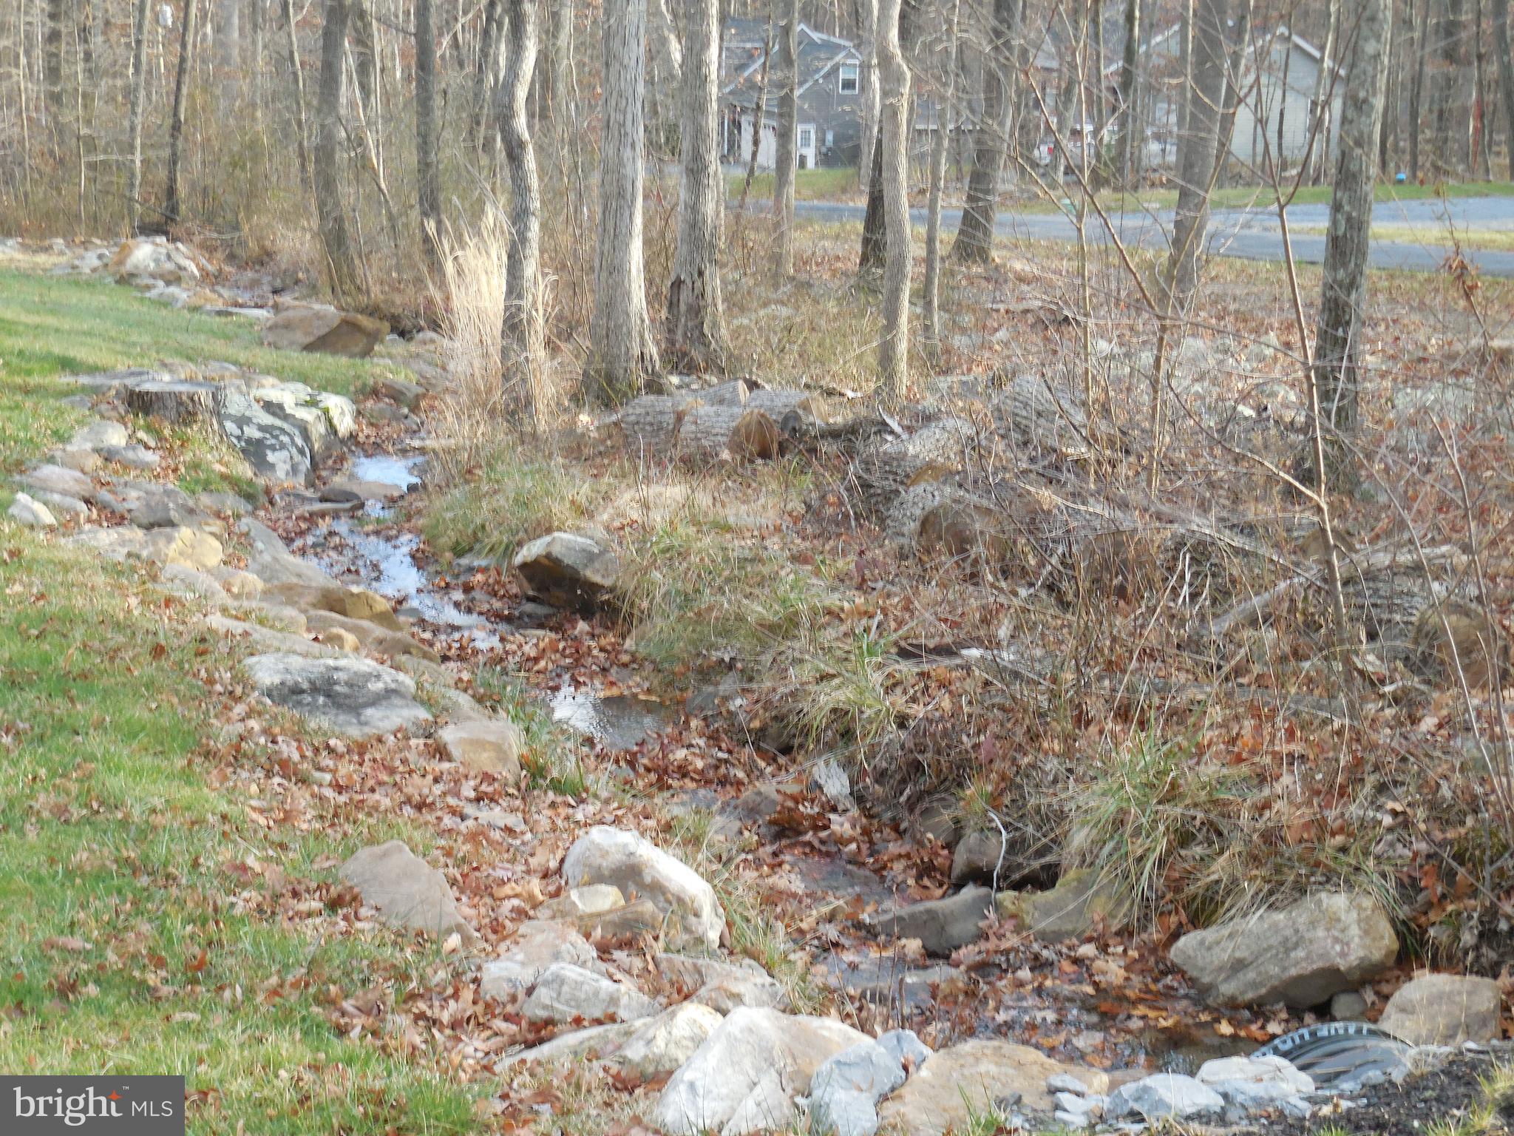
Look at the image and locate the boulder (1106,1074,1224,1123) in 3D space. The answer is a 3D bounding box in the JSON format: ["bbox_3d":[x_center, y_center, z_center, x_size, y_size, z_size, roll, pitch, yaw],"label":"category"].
[{"bbox_3d":[1.275,1.652,8.300,0.370,0.140,0.240,0,12,0],"label":"boulder"}]

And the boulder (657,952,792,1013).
[{"bbox_3d":[-0.103,1.252,8.000,0.390,0.180,0.300,2,10,10],"label":"boulder"}]

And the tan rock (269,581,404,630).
[{"bbox_3d":[-2.143,0.190,13.600,0.680,0.230,0.420,3,10,15],"label":"tan rock"}]

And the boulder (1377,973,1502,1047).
[{"bbox_3d":[2.356,1.536,9.200,0.420,0.270,0.320,0,12,0],"label":"boulder"}]

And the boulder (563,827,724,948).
[{"bbox_3d":[-0.421,1.170,9.700,0.580,0.360,0.400,4,12,20],"label":"boulder"}]

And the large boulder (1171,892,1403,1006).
[{"bbox_3d":[1.993,1.446,10.100,0.840,0.380,0.500,0,12,0],"label":"large boulder"}]

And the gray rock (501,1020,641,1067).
[{"bbox_3d":[-0.574,1.542,8.600,0.470,0.150,0.280,0,12,0],"label":"gray rock"}]

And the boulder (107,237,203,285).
[{"bbox_3d":[-6.319,-3.209,28.000,1.000,0.460,0.750,0,12,0],"label":"boulder"}]

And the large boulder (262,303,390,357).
[{"bbox_3d":[-3.970,-2.178,24.500,1.120,0.450,0.800,3,10,15],"label":"large boulder"}]

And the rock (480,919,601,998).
[{"bbox_3d":[-0.657,1.185,8.100,0.360,0.190,0.310,2,10,10],"label":"rock"}]

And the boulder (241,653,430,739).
[{"bbox_3d":[-1.768,0.534,11.200,0.780,0.290,0.500,3,10,20],"label":"boulder"}]

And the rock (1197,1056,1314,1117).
[{"bbox_3d":[1.544,1.610,8.300,0.350,0.170,0.250,0,12,0],"label":"rock"}]

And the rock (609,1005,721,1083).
[{"bbox_3d":[-0.246,1.340,7.500,0.340,0.200,0.290,-3,10,-15],"label":"rock"}]

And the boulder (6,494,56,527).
[{"bbox_3d":[-3.992,-0.316,14.700,0.270,0.170,0.200,3,10,20],"label":"boulder"}]

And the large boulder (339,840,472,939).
[{"bbox_3d":[-1.161,1.061,8.800,0.420,0.270,0.360,3,10,20],"label":"large boulder"}]

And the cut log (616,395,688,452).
[{"bbox_3d":[-0.655,-0.948,17.600,0.500,0.350,0.360,6,13,27],"label":"cut log"}]

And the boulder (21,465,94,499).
[{"bbox_3d":[-4.072,-0.505,15.500,0.420,0.180,0.300,2,10,10],"label":"boulder"}]

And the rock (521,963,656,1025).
[{"bbox_3d":[-0.493,1.245,7.800,0.390,0.170,0.250,3,10,15],"label":"rock"}]

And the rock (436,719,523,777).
[{"bbox_3d":[-1.159,0.762,11.200,0.360,0.180,0.300,0,12,0],"label":"rock"}]

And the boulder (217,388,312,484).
[{"bbox_3d":[-3.220,-0.853,17.500,0.620,0.580,0.600,3,10,20],"label":"boulder"}]

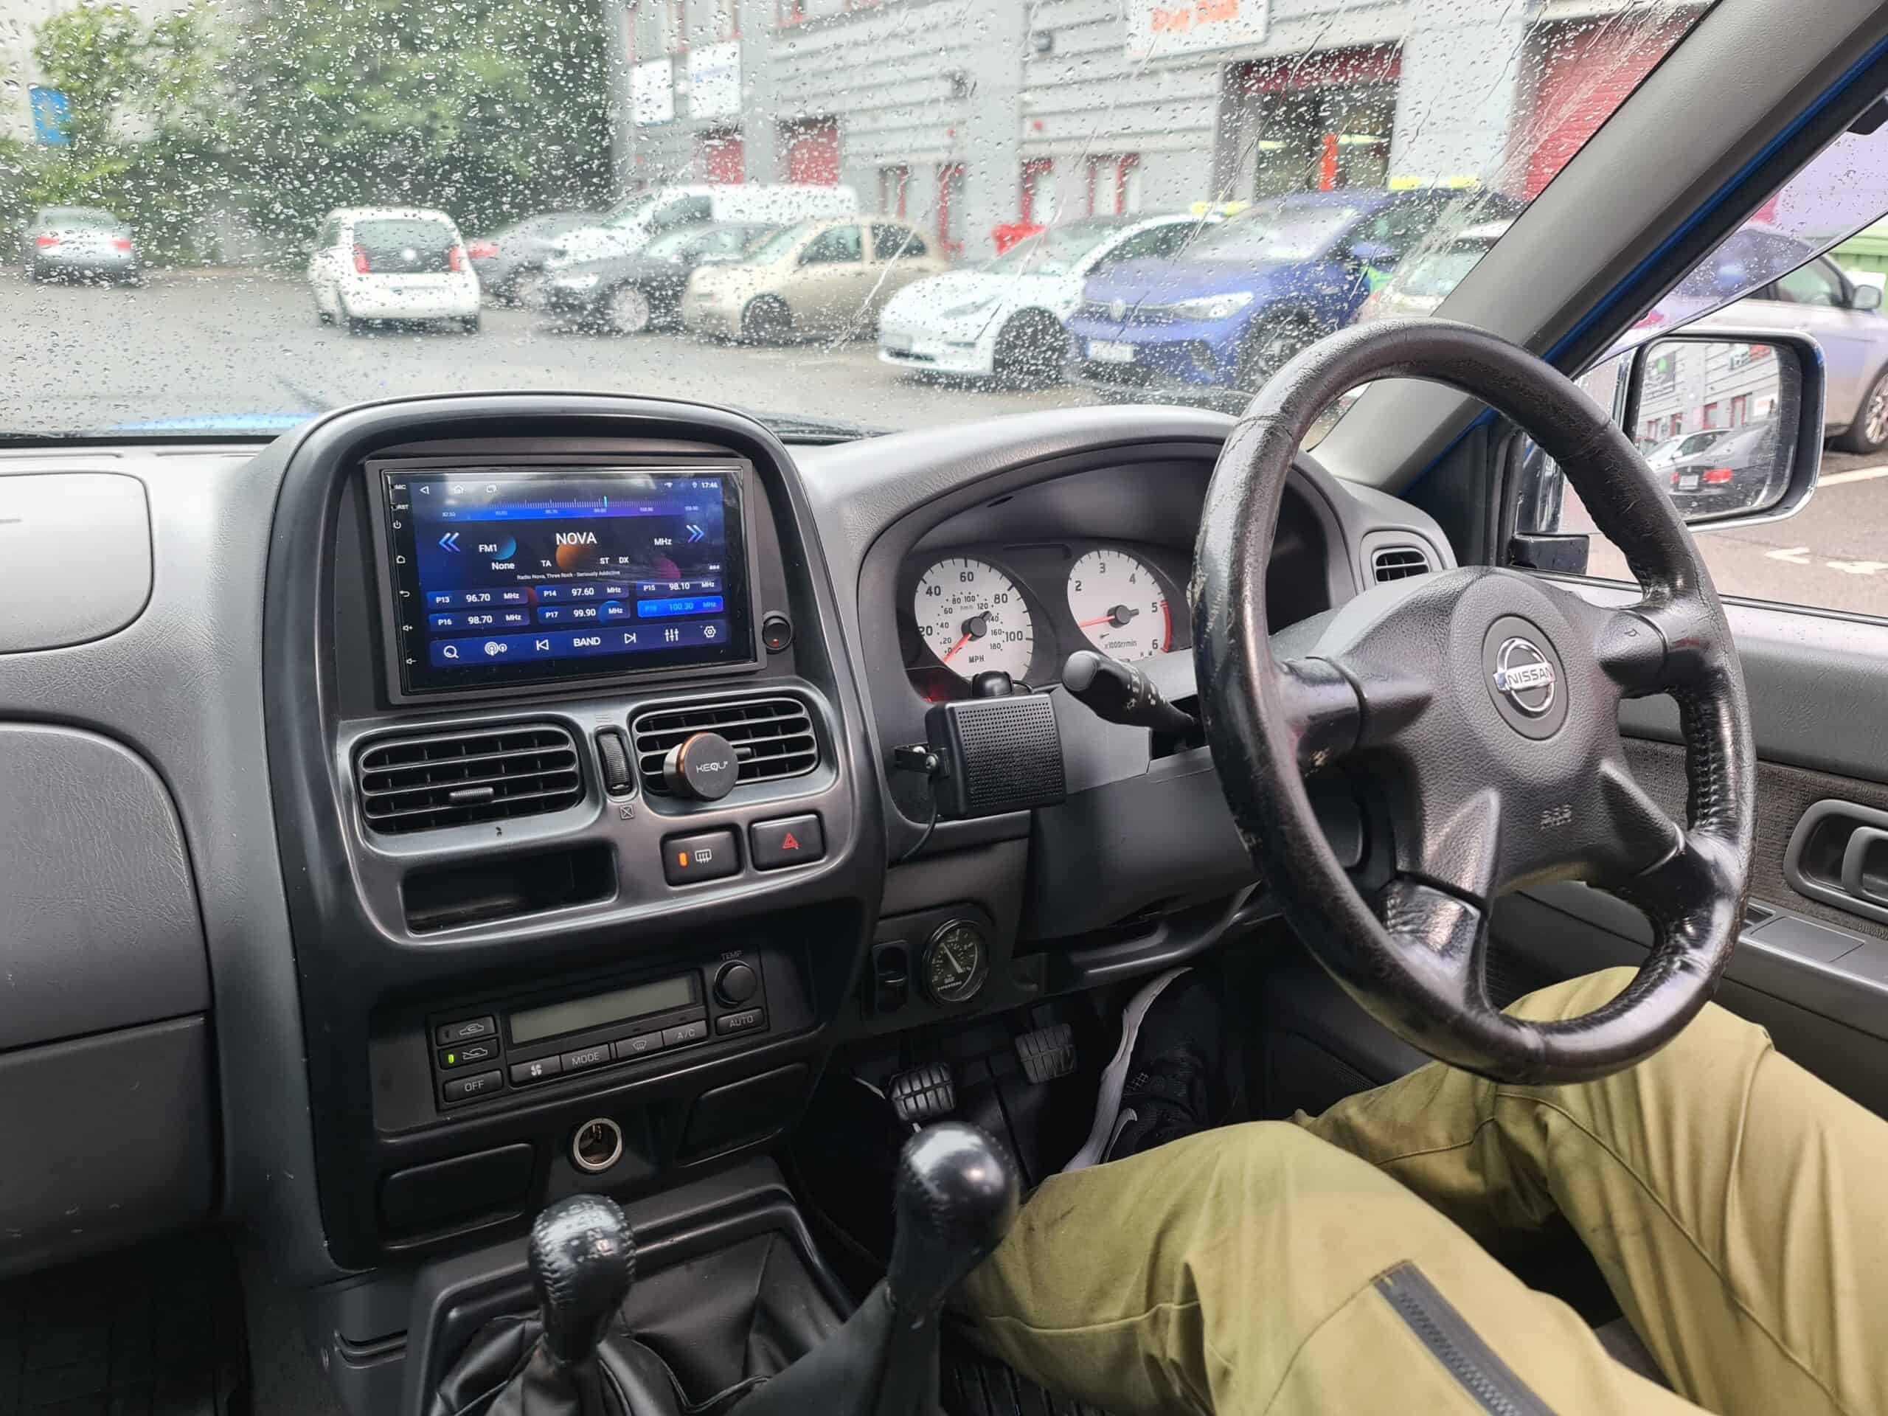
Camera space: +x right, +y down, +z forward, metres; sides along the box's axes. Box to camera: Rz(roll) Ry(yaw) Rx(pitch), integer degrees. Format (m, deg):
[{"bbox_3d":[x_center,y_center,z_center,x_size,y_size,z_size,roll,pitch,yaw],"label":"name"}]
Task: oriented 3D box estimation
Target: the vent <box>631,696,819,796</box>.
[{"bbox_3d":[-0.119,0.020,0.721,0.103,0.046,0.030,-7,1,-32],"label":"vent"}]

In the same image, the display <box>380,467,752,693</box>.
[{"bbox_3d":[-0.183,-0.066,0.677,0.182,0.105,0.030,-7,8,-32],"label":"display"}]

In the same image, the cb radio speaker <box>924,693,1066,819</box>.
[{"bbox_3d":[0.030,0.029,0.843,0.071,0.068,0.041,-6,-4,-24],"label":"cb radio speaker"}]

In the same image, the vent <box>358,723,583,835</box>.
[{"bbox_3d":[-0.228,0.033,0.652,0.103,0.046,0.030,-7,1,-32],"label":"vent"}]

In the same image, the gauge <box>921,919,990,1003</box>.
[{"bbox_3d":[0.001,0.160,0.873,0.057,0.057,0.030,-9,13,-37],"label":"gauge"}]

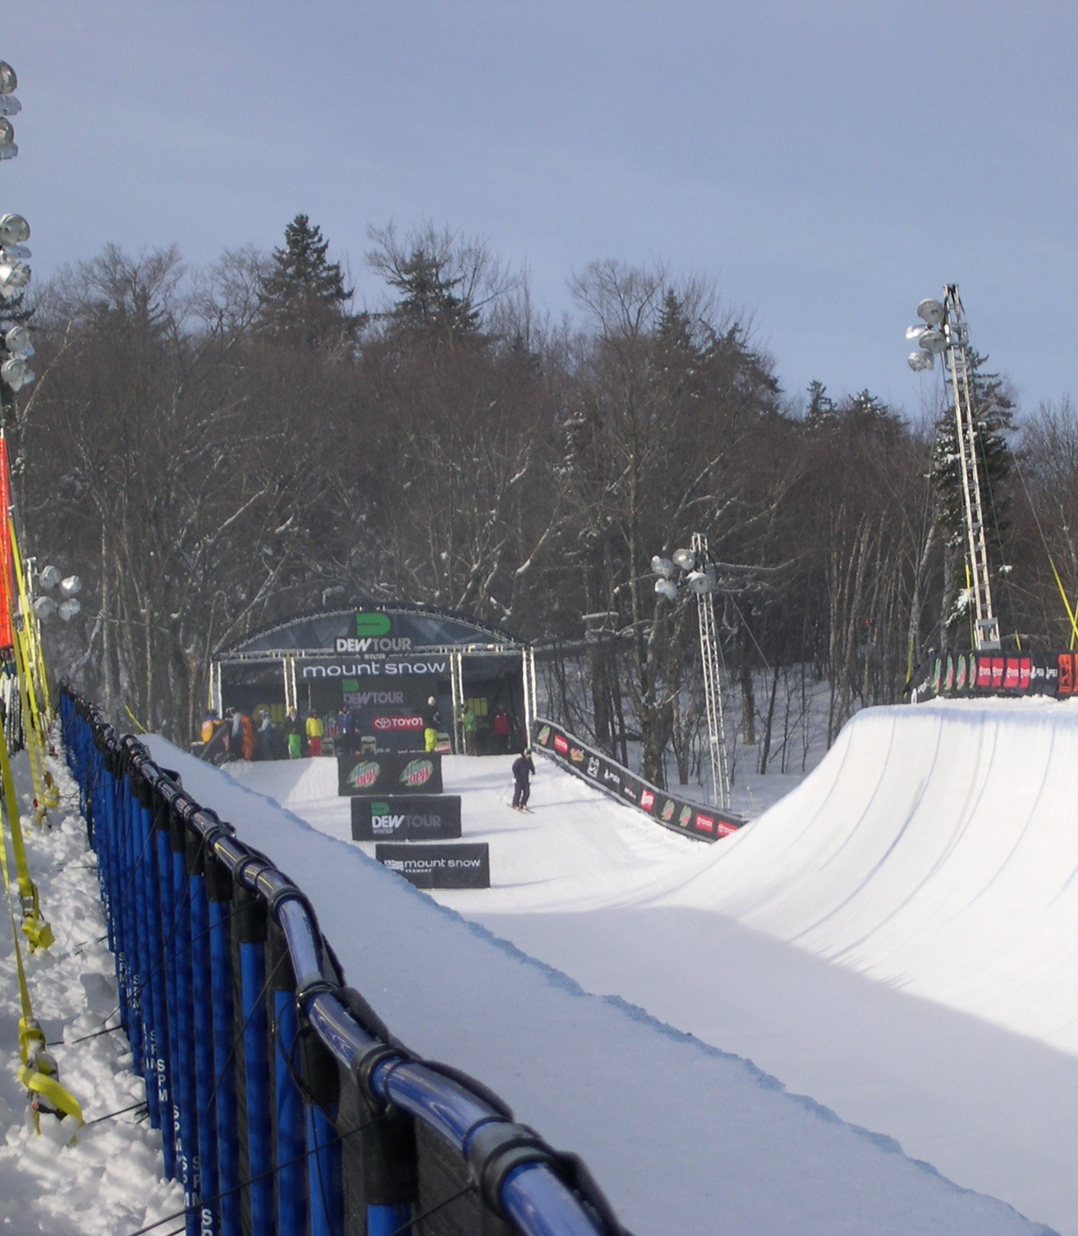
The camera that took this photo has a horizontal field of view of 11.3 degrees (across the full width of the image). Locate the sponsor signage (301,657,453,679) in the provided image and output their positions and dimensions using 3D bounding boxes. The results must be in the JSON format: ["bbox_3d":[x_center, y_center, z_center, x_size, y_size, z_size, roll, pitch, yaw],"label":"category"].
[{"bbox_3d":[-4.960,1.517,164.000,4.500,0.580,0.080,-2,-17,-5],"label":"sponsor signage"}]

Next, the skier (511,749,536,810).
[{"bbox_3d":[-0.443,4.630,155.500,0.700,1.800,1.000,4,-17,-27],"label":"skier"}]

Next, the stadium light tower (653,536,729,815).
[{"bbox_3d":[4.330,1.785,149.000,1.700,8.600,1.400,-2,-17,-5],"label":"stadium light tower"}]

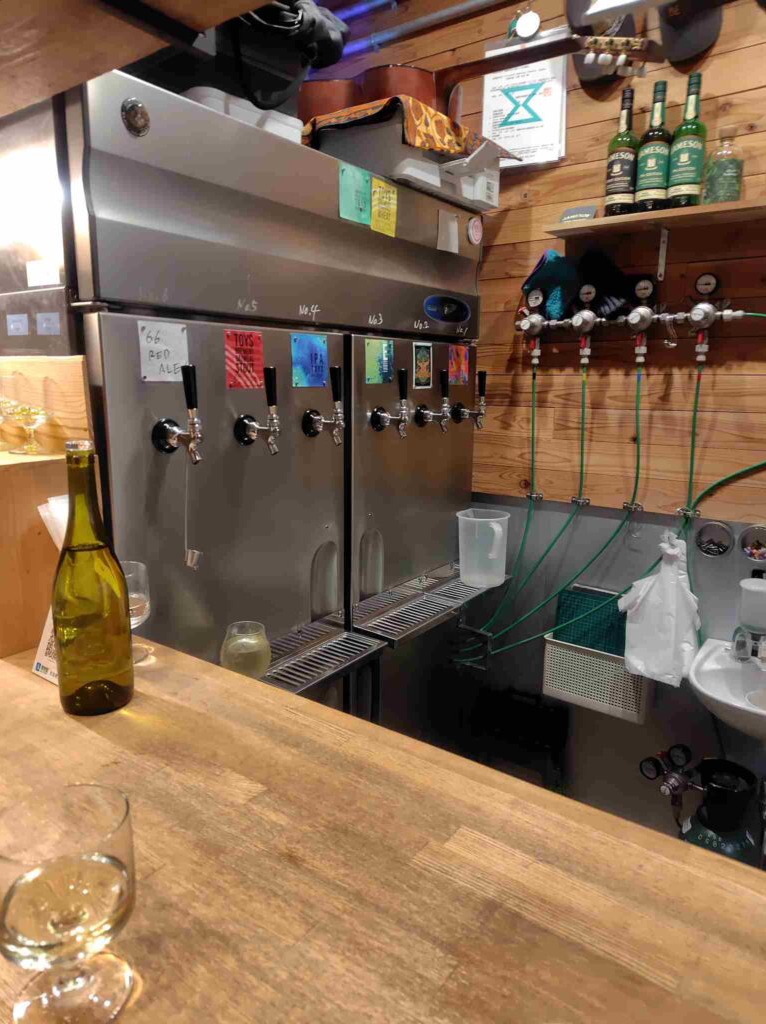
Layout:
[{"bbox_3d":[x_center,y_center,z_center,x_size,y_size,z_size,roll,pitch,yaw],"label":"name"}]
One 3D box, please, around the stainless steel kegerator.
[{"bbox_3d":[-0.360,0.163,1.809,0.810,1.910,1.200,8,14,35],"label":"stainless steel kegerator"}]

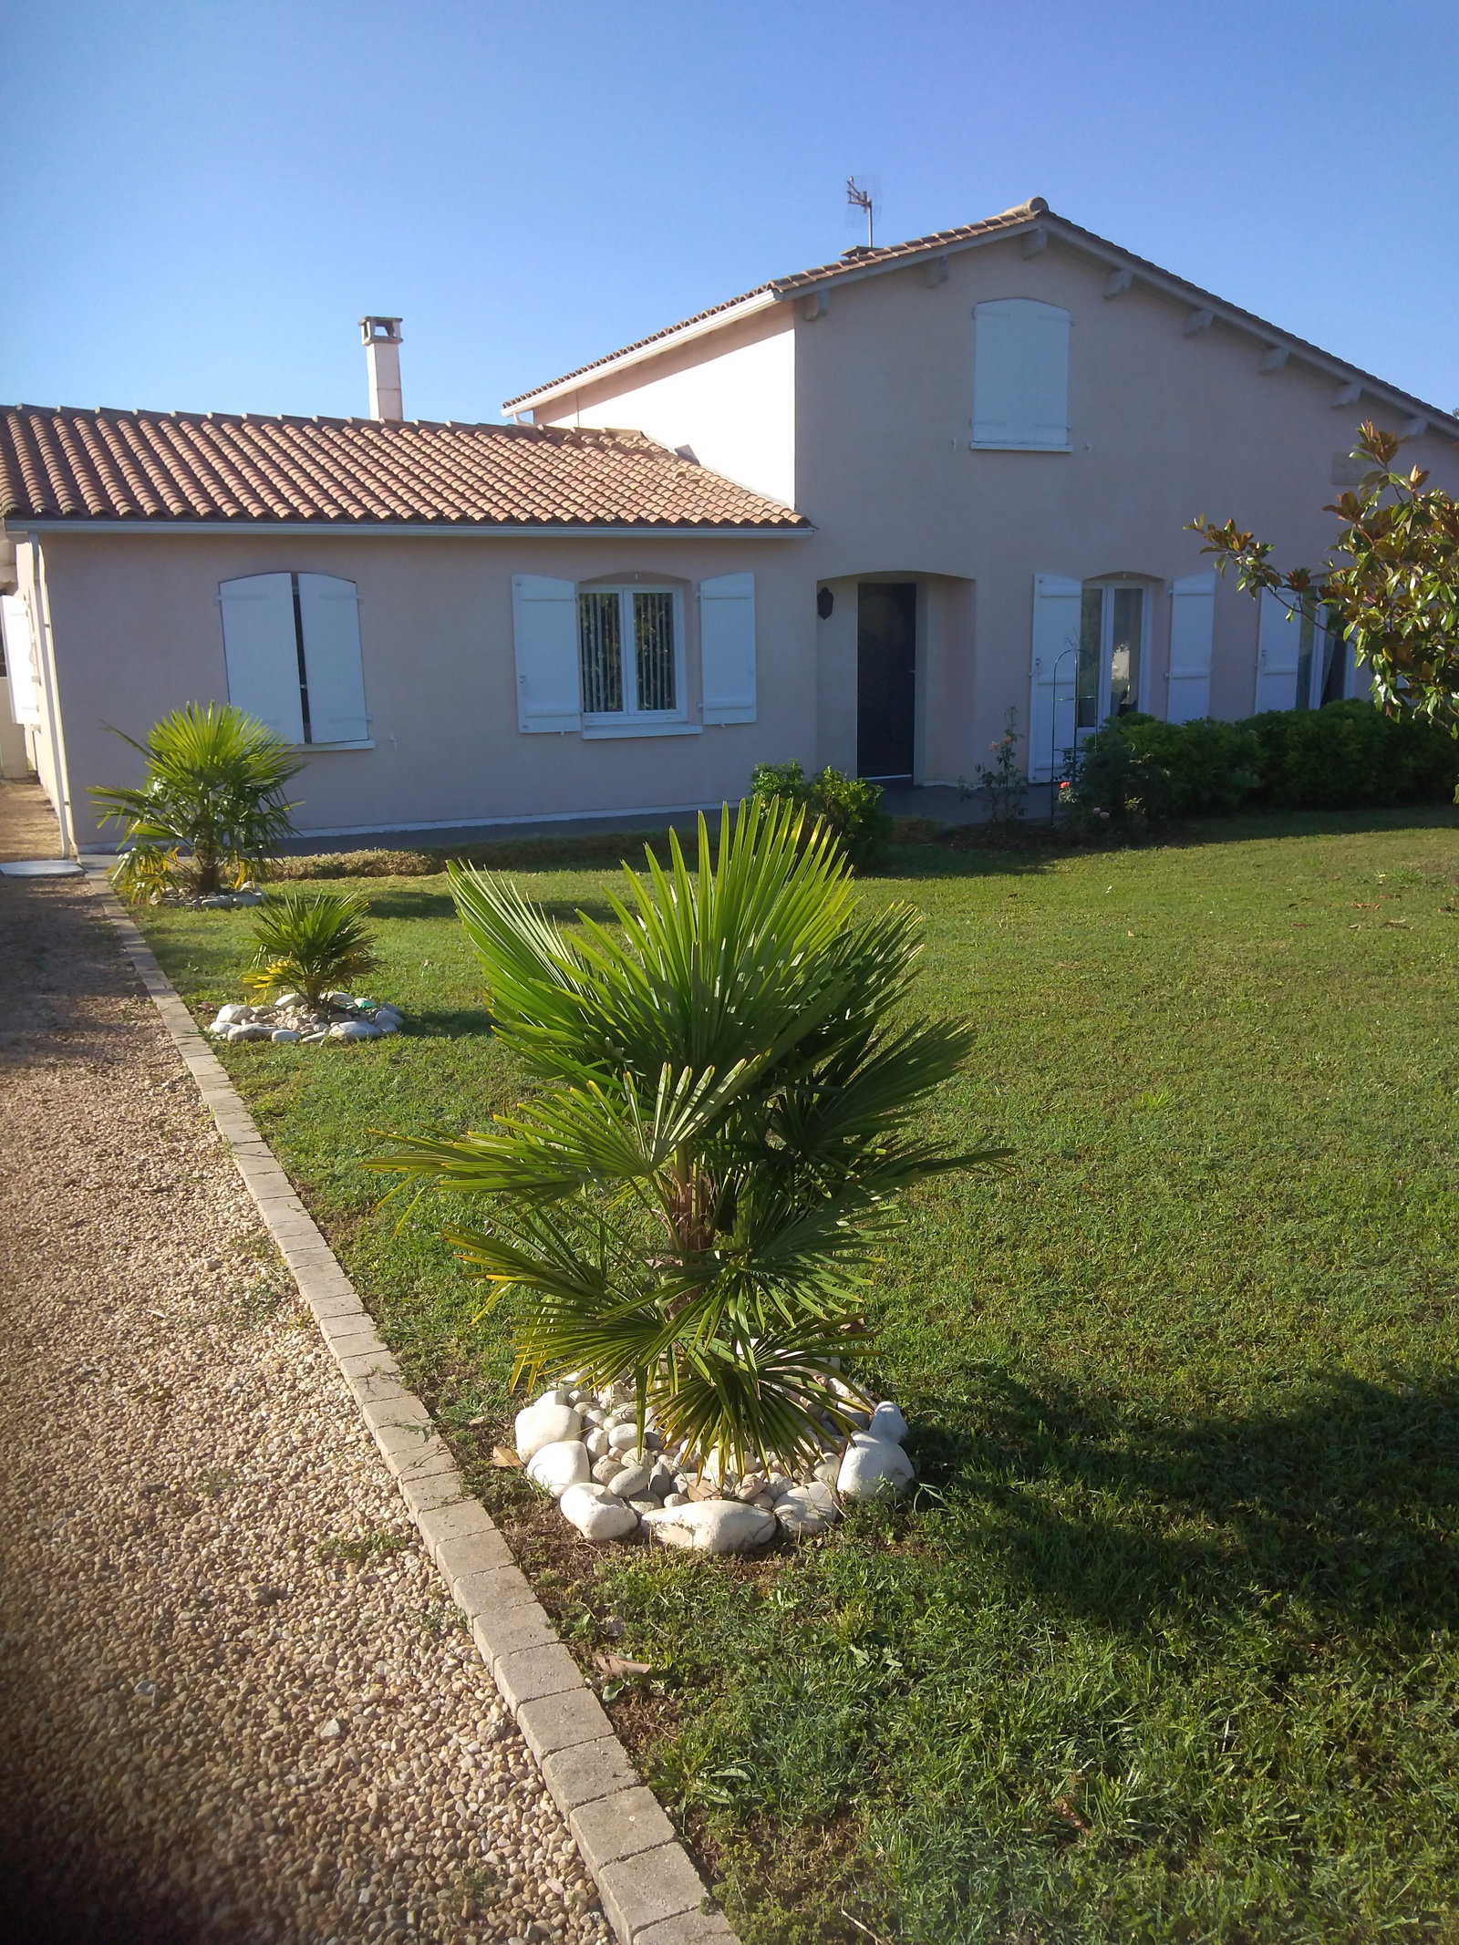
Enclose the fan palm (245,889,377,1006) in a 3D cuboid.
[{"bbox_3d":[-2.021,-0.105,7.081,0.636,0.589,0.608,-5,15,-16],"label":"fan palm"}]

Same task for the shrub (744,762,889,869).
[{"bbox_3d":[0.680,-1.228,10.958,1.070,0.748,0.950,-1,13,0],"label":"shrub"}]

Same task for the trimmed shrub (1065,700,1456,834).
[{"bbox_3d":[5.341,-2.108,14.086,4.940,1.026,1.045,-7,15,-24],"label":"trimmed shrub"}]

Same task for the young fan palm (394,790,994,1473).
[{"bbox_3d":[-0.077,0.328,2.970,1.280,1.343,1.200,-1,13,0],"label":"young fan palm"}]

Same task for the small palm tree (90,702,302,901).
[{"bbox_3d":[-3.544,-1.149,9.728,1.425,1.288,1.350,-1,13,0],"label":"small palm tree"}]

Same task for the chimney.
[{"bbox_3d":[-3.975,-6.763,16.793,0.399,1.292,0.399,-7,15,-24],"label":"chimney"}]

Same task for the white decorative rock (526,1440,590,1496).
[{"bbox_3d":[-0.340,0.984,2.902,0.135,0.105,0.130,9,16,36],"label":"white decorative rock"}]

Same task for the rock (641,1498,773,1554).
[{"bbox_3d":[-0.043,1.165,3.073,0.281,0.104,0.137,-1,14,0],"label":"rock"}]

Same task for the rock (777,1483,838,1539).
[{"bbox_3d":[0.165,1.148,3.114,0.139,0.110,0.133,-3,14,-10],"label":"rock"}]

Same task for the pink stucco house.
[{"bbox_3d":[1.188,-5.646,18.667,18.810,5.757,8.740,-7,15,-24],"label":"pink stucco house"}]

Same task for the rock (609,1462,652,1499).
[{"bbox_3d":[-0.219,1.120,3.209,0.068,0.061,0.110,13,19,43],"label":"rock"}]

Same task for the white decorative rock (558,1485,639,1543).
[{"bbox_3d":[-0.246,1.018,2.749,0.160,0.105,0.120,5,15,26],"label":"white decorative rock"}]

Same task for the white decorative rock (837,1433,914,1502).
[{"bbox_3d":[0.286,0.972,2.866,0.150,0.125,0.145,-8,15,-29],"label":"white decorative rock"}]

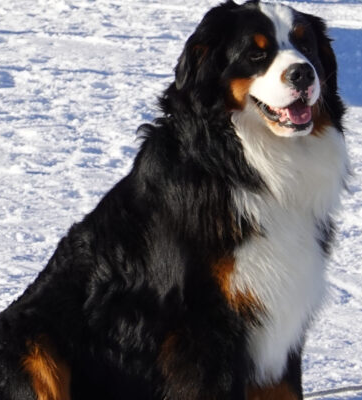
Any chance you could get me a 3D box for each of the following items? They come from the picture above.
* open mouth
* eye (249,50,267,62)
[{"bbox_3d":[0.158,-0.138,5.250,0.080,0.050,0.075,-5,10,-27],"label":"open mouth"},{"bbox_3d":[0.122,-0.227,5.270,0.027,0.018,0.017,-2,9,-13],"label":"eye"}]

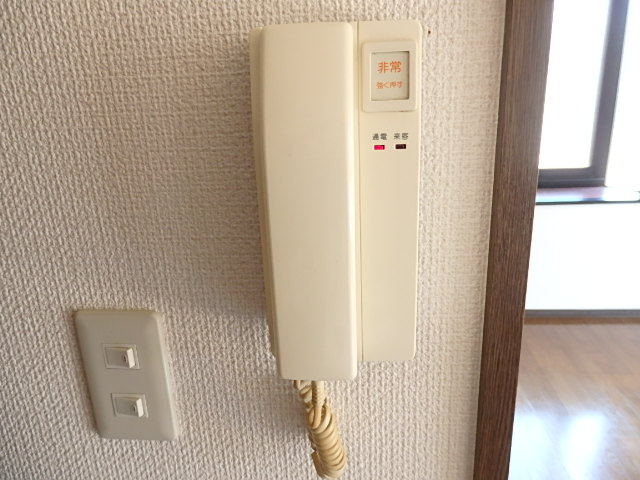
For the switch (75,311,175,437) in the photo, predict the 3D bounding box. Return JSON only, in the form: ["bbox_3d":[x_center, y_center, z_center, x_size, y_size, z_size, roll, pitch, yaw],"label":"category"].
[{"bbox_3d":[-0.158,0.115,0.374,0.070,0.120,0.011,-1,16,4],"label":"switch"}]

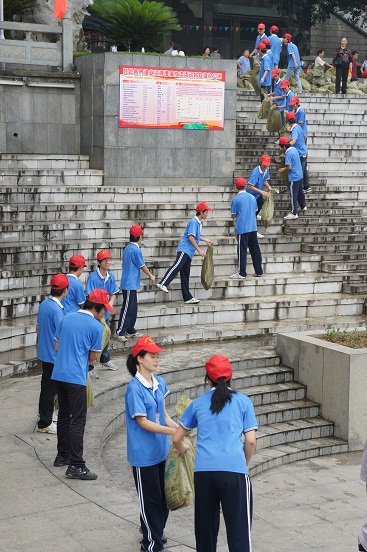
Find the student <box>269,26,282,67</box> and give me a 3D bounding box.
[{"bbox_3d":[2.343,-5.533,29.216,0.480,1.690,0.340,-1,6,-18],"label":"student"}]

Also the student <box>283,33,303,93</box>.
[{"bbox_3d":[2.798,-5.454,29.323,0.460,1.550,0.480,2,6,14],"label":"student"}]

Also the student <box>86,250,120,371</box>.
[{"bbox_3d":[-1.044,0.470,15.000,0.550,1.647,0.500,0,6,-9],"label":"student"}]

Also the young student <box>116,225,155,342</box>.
[{"bbox_3d":[-0.712,0.098,16.700,0.520,1.690,0.480,-4,8,-37],"label":"young student"}]

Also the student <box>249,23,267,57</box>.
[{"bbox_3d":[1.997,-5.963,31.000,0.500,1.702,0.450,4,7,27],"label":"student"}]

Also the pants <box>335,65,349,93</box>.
[{"bbox_3d":[4.194,-5.227,30.500,0.360,0.792,0.240,1,6,6],"label":"pants"}]

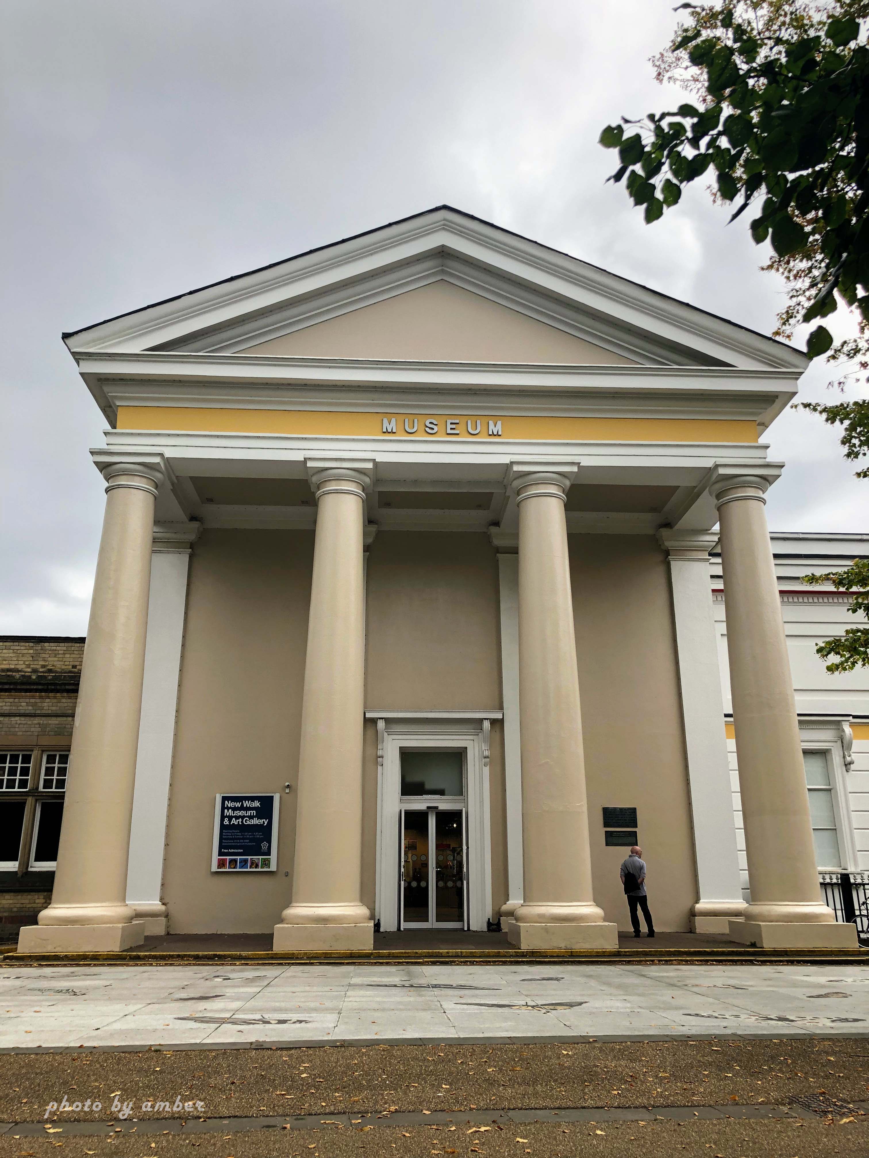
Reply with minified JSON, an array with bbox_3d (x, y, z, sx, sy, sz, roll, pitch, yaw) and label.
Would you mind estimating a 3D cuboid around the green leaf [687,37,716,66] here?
[{"bbox_3d":[0.715,-1.407,2.500,0.068,0.020,0.068,32,-58,-3],"label":"green leaf"}]

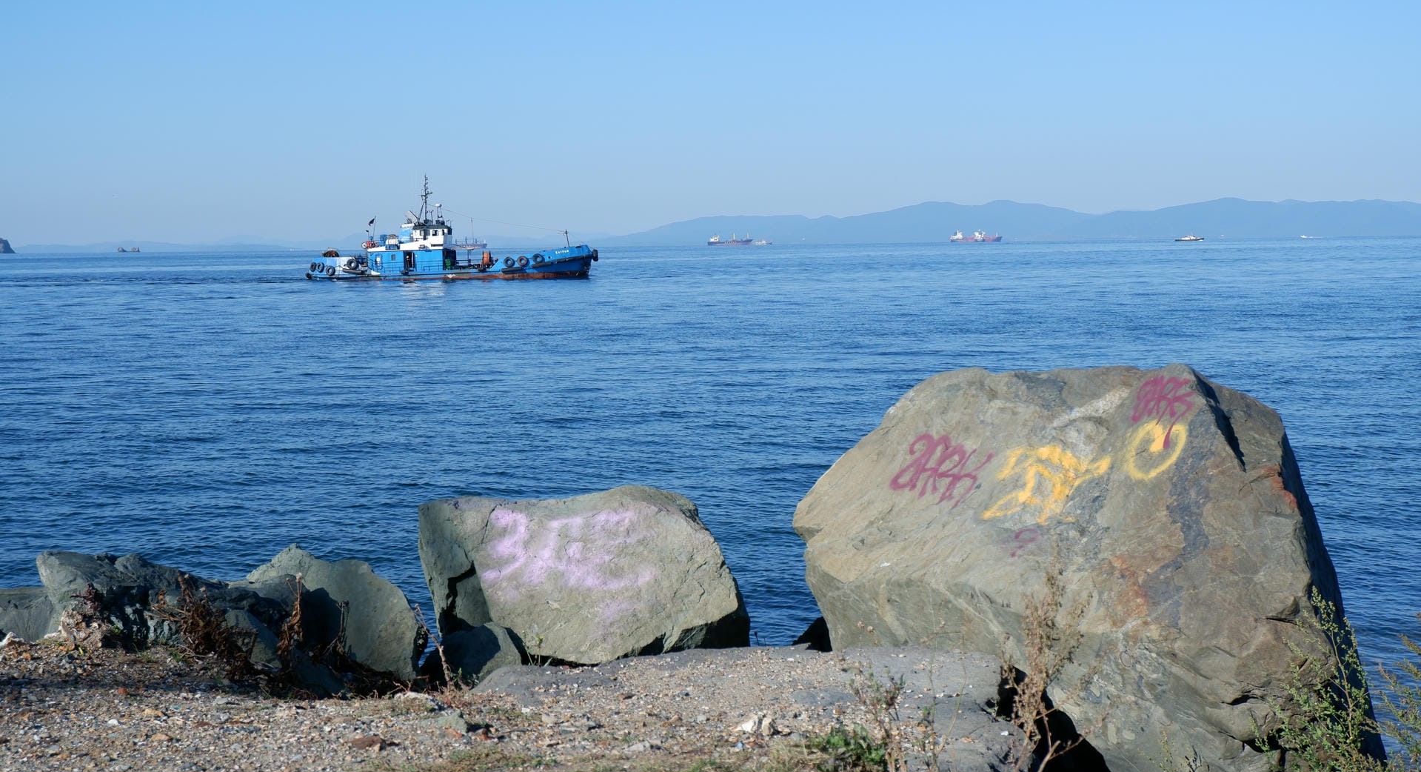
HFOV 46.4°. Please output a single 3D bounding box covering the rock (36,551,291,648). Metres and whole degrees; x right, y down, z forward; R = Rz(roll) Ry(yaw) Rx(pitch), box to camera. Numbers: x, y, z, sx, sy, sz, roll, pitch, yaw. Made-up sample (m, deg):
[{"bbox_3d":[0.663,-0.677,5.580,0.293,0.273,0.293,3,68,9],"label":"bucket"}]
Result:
[{"bbox_3d":[-2.245,0.888,6.850,1.020,0.410,0.650,-1,5,-4],"label":"rock"}]

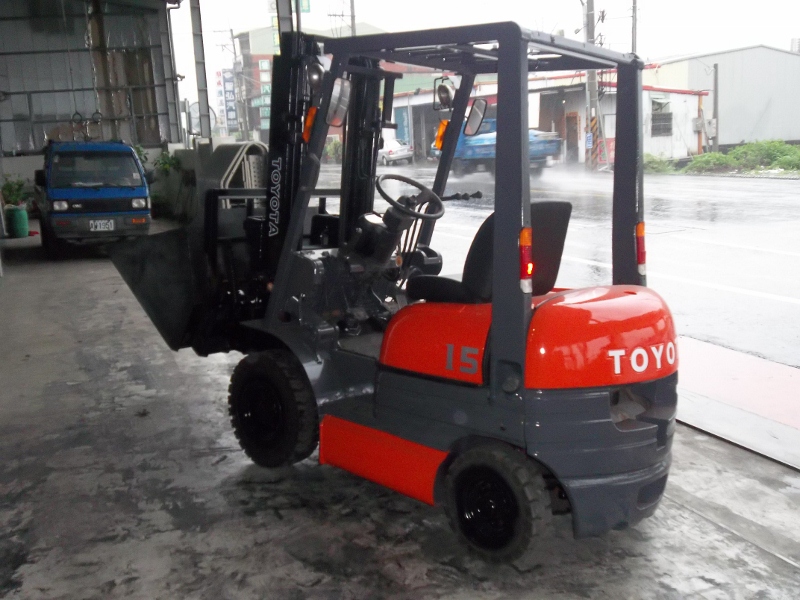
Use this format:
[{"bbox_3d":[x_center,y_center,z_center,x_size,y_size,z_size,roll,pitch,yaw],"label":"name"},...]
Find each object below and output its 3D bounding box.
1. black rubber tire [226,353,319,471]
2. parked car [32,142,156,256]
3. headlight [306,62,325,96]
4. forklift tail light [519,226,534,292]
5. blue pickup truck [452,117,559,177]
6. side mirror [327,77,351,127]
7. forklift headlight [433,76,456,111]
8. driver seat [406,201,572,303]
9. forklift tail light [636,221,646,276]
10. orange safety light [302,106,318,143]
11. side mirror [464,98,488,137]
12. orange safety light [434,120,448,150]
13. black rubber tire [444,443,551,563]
[{"bbox_3d":[-0.642,0.553,4.359,0.583,0.583,0.168,11,12,41],"label":"black rubber tire"},{"bbox_3d":[-5.041,-1.734,13.818,1.400,1.730,3.250,-4,11,-23],"label":"parked car"},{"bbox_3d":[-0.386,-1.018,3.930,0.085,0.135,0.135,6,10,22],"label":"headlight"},{"bbox_3d":[0.479,-0.148,3.216,0.035,0.248,0.050,4,8,42],"label":"forklift tail light"},{"bbox_3d":[3.205,-5.138,29.000,1.800,2.000,5.000,-9,13,-30],"label":"blue pickup truck"},{"bbox_3d":[-0.273,-0.880,3.790,0.030,0.205,0.098,28,23,37],"label":"side mirror"},{"bbox_3d":[0.240,-1.106,4.596,0.125,0.165,0.130,11,12,41],"label":"forklift headlight"},{"bbox_3d":[0.402,-0.241,3.916,0.600,0.450,0.475,11,12,41],"label":"driver seat"},{"bbox_3d":[1.101,-0.233,3.900,0.030,0.245,0.050,4,7,42],"label":"forklift tail light"},{"bbox_3d":[-0.412,-0.809,3.940,0.042,0.165,0.050,34,27,35],"label":"orange safety light"},{"bbox_3d":[0.403,-0.959,4.515,0.030,0.205,0.105,35,27,34],"label":"side mirror"},{"bbox_3d":[0.231,-0.894,4.650,0.042,0.165,0.050,34,27,35],"label":"orange safety light"},{"bbox_3d":[0.389,0.812,3.446,0.465,0.465,0.132,11,13,42],"label":"black rubber tire"}]

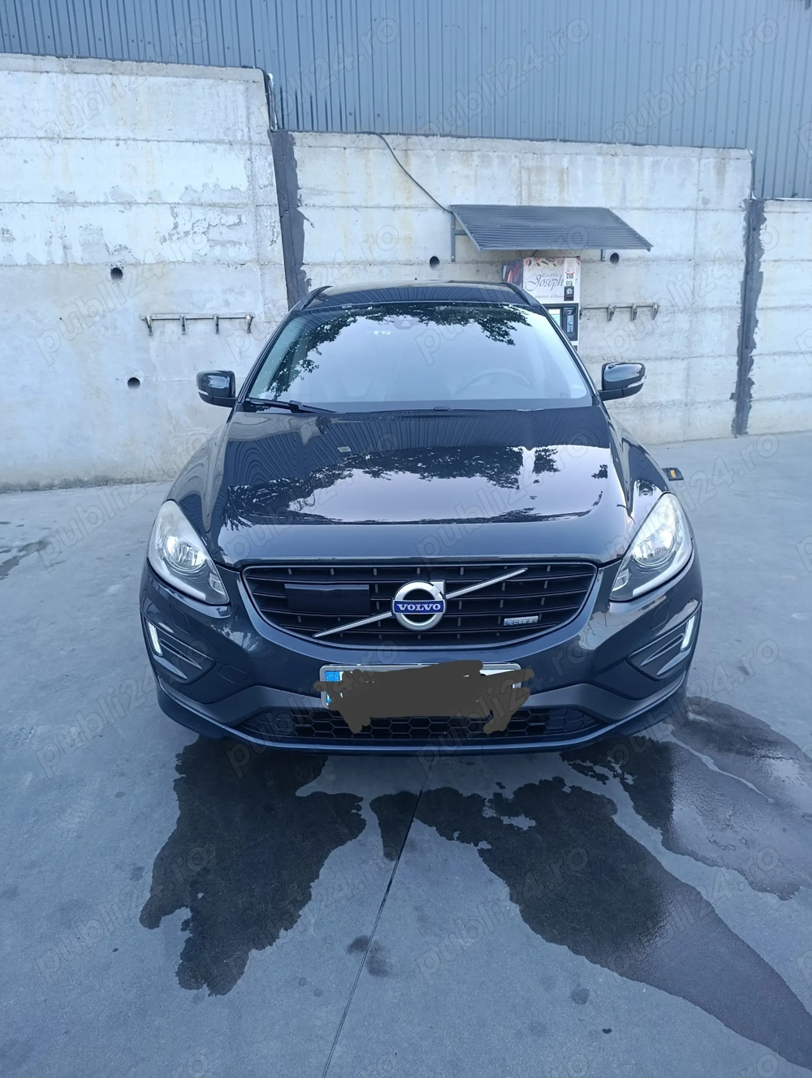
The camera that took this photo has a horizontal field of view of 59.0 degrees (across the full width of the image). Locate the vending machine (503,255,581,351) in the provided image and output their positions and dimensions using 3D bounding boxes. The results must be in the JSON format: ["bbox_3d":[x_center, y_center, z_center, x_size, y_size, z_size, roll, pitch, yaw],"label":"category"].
[{"bbox_3d":[1.385,-1.889,7.460,0.605,1.870,0.570,-5,14,-13],"label":"vending machine"}]

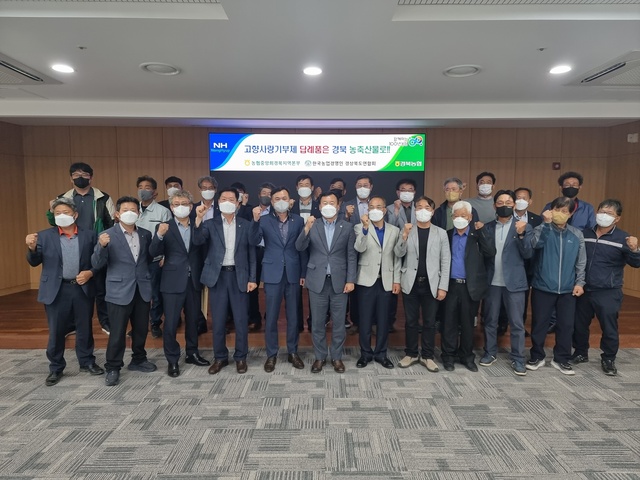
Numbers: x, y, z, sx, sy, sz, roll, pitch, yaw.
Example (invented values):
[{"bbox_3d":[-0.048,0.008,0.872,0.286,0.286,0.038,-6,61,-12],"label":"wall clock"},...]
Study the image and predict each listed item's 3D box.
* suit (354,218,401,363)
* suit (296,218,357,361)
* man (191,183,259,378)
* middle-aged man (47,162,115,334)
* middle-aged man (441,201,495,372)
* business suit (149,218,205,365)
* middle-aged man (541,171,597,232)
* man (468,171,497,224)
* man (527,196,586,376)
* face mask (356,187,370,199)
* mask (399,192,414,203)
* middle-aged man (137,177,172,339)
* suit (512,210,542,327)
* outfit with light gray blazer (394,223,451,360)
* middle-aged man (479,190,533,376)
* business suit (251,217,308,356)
[{"bbox_3d":[0.574,0.504,4.426,0.460,1.405,0.340,0,5,4],"label":"suit"},{"bbox_3d":[0.063,0.491,4.305,0.560,1.435,0.350,0,5,1],"label":"suit"},{"bbox_3d":[-0.920,0.382,4.276,0.588,1.765,0.420,-1,5,-7],"label":"man"},{"bbox_3d":[-2.681,0.108,4.987,0.670,1.900,0.400,-2,5,-18],"label":"middle-aged man"},{"bbox_3d":[1.443,0.441,4.313,0.505,1.625,0.380,1,5,11],"label":"middle-aged man"},{"bbox_3d":[-1.366,0.498,4.252,0.520,1.420,0.370,-2,5,-18],"label":"business suit"},{"bbox_3d":[2.770,0.142,4.927,0.566,1.788,0.400,1,5,18],"label":"middle-aged man"},{"bbox_3d":[1.823,0.124,5.008,0.540,1.775,0.360,1,5,10],"label":"man"},{"bbox_3d":[2.280,0.424,4.277,0.559,1.659,0.420,1,5,17],"label":"man"},{"bbox_3d":[0.481,-0.515,4.874,0.150,0.130,0.100,0,5,8],"label":"face mask"},{"bbox_3d":[0.968,-0.484,4.923,0.155,0.118,0.090,1,5,8],"label":"mask"},{"bbox_3d":[-1.875,0.174,4.880,0.520,1.750,0.360,0,5,-2],"label":"middle-aged man"},{"bbox_3d":[2.296,0.328,5.006,0.540,1.340,0.340,2,5,20],"label":"suit"},{"bbox_3d":[1.004,0.523,4.348,0.530,1.355,0.340,0,5,4],"label":"outfit with light gray blazer"},{"bbox_3d":[1.800,0.395,4.281,0.520,1.730,0.430,1,5,15],"label":"middle-aged man"},{"bbox_3d":[-0.404,0.453,4.323,0.526,1.431,0.360,0,5,-3],"label":"business suit"}]

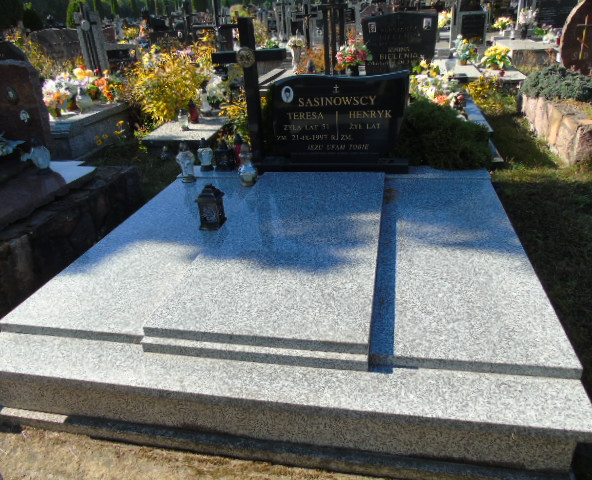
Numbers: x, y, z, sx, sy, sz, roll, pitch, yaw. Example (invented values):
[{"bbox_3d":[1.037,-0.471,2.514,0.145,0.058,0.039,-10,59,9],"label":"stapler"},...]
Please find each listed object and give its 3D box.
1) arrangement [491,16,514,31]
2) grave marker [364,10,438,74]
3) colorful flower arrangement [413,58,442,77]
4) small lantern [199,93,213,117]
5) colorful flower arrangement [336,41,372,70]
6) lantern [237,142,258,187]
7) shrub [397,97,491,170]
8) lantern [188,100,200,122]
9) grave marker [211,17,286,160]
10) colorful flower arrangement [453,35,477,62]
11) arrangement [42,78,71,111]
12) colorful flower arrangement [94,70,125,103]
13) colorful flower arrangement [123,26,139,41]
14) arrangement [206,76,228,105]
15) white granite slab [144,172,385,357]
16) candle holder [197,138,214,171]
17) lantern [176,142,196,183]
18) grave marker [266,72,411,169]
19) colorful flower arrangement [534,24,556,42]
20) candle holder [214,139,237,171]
[{"bbox_3d":[4.468,-4.684,10.001,0.480,0.320,0.440,2,28,12],"label":"arrangement"},{"bbox_3d":[1.171,-2.159,5.226,0.810,0.800,0.170,2,28,12],"label":"grave marker"},{"bbox_3d":[1.479,-1.946,5.168,0.310,0.220,0.280,2,28,12],"label":"colorful flower arrangement"},{"bbox_3d":[-1.111,-1.690,5.675,0.155,0.280,0.155,2,28,12],"label":"small lantern"},{"bbox_3d":[0.638,-2.030,5.128,0.366,0.326,0.329,2,28,12],"label":"colorful flower arrangement"},{"bbox_3d":[-0.313,-0.493,3.015,0.135,0.290,0.135,2,28,12],"label":"lantern"},{"bbox_3d":[1.126,-0.806,3.563,0.720,0.600,0.680,2,28,12],"label":"shrub"},{"bbox_3d":[-1.170,-1.507,5.381,0.135,0.245,0.135,2,28,12],"label":"lantern"},{"bbox_3d":[-0.267,-0.921,2.928,0.479,0.877,0.080,2,28,12],"label":"grave marker"},{"bbox_3d":[2.697,-3.050,7.372,0.380,0.440,0.360,2,28,12],"label":"colorful flower arrangement"},{"bbox_3d":[-2.889,-1.737,5.575,0.334,0.384,0.318,2,28,12],"label":"arrangement"},{"bbox_3d":[-2.431,-2.001,6.024,0.370,0.380,0.330,2,28,12],"label":"colorful flower arrangement"},{"bbox_3d":[-4.371,-5.454,12.206,0.450,0.370,0.420,2,28,12],"label":"colorful flower arrangement"},{"bbox_3d":[-0.884,-1.672,5.205,0.228,0.308,0.216,2,28,12],"label":"arrangement"},{"bbox_3d":[0.011,-0.039,2.393,0.829,0.048,1.741,2,28,12],"label":"white granite slab"},{"bbox_3d":[-0.644,-0.618,3.304,0.115,0.208,0.115,2,28,12],"label":"candle holder"},{"bbox_3d":[-0.750,-0.534,3.169,0.135,0.285,0.135,2,28,12],"label":"lantern"},{"bbox_3d":[0.295,-0.793,3.168,0.936,0.653,0.203,2,28,12],"label":"grave marker"},{"bbox_3d":[5.180,-4.265,9.547,0.430,0.370,0.380,2,28,12],"label":"colorful flower arrangement"},{"bbox_3d":[-0.491,-0.602,3.253,0.130,0.200,0.130,2,28,12],"label":"candle holder"}]

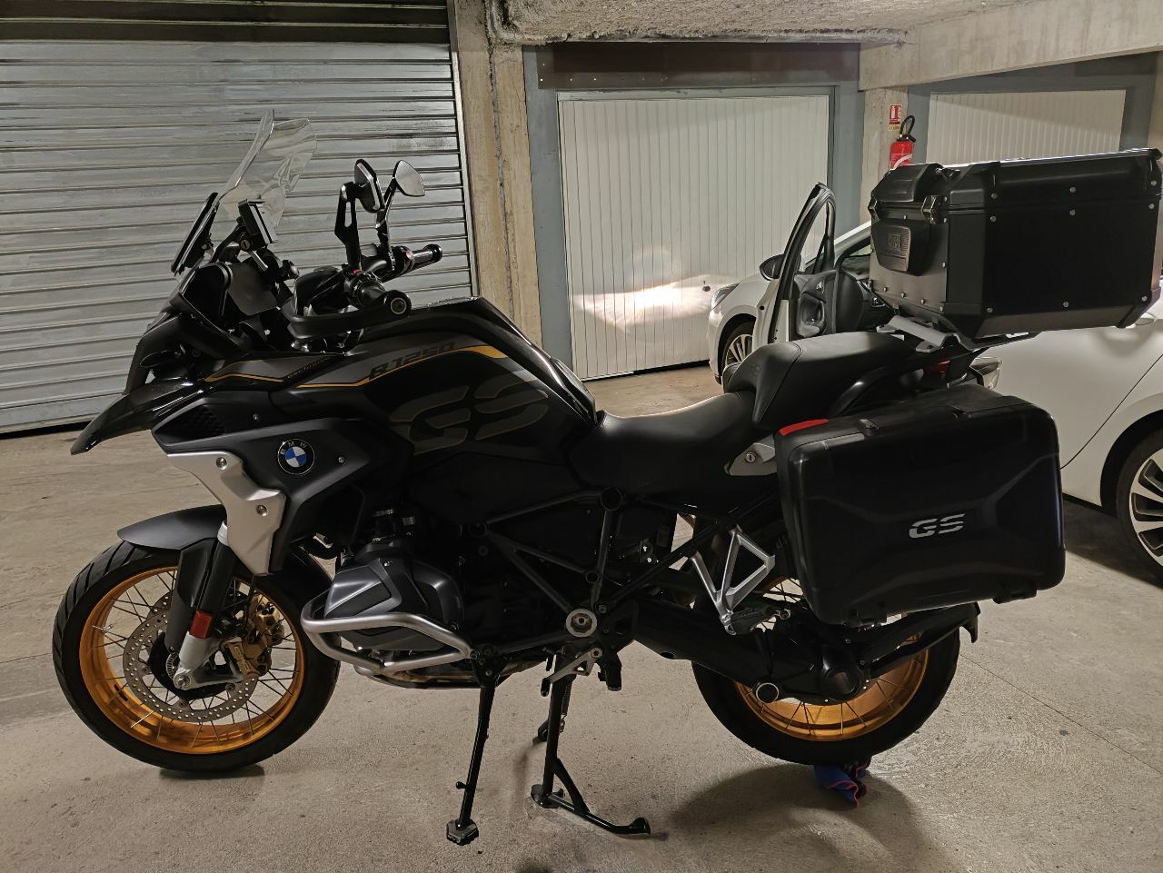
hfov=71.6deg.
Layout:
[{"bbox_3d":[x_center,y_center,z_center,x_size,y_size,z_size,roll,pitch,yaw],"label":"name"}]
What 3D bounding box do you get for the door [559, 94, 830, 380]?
[{"bbox_3d":[0.987,-1.689,6.692,2.363,2.181,0.060,-8,16,-17],"label":"door"}]

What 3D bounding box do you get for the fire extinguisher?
[{"bbox_3d":[2.718,-2.362,6.854,0.210,0.680,0.200,-8,16,-17],"label":"fire extinguisher"}]

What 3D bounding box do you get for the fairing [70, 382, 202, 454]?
[{"bbox_3d":[-0.977,-0.052,1.825,0.360,0.180,0.240,-1,15,1],"label":"fairing"}]

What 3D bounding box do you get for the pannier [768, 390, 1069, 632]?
[{"bbox_3d":[0.611,0.113,1.511,0.460,0.350,0.250,-10,14,3],"label":"pannier"}]

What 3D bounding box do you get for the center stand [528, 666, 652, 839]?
[{"bbox_3d":[0.021,0.682,1.969,0.270,0.335,0.410,-1,15,1],"label":"center stand"}]

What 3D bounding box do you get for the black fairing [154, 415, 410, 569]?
[{"bbox_3d":[-0.592,0.121,1.643,0.500,0.340,0.170,-1,15,1],"label":"black fairing"}]

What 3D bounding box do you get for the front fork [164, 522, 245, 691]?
[{"bbox_3d":[-0.864,0.388,1.852,0.130,0.430,0.100,20,14,-12],"label":"front fork"}]

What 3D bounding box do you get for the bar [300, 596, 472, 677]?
[{"bbox_3d":[-0.385,0.419,1.667,0.310,0.250,0.270,-1,15,1],"label":"bar"}]

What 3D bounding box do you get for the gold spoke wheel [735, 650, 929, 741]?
[{"bbox_3d":[0.587,0.502,1.950,0.455,0.455,0.130,-1,15,1],"label":"gold spoke wheel"}]

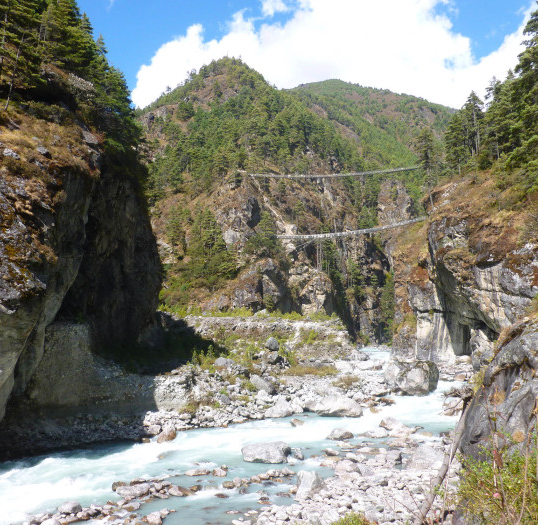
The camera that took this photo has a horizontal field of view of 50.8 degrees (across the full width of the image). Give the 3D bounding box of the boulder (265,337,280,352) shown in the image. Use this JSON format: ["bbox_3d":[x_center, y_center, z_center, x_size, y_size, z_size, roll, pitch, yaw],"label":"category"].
[{"bbox_3d":[0.510,12.280,85.000,2.050,2.100,1.950,0,-7,0],"label":"boulder"}]

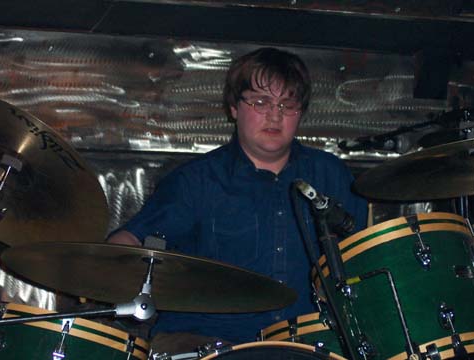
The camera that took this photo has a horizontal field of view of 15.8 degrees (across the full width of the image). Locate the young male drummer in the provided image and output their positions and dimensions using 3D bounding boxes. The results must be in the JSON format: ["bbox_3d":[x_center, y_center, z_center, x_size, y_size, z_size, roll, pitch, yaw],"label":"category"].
[{"bbox_3d":[0.020,0.335,3.751,0.660,1.300,0.800,3,-5,-12],"label":"young male drummer"}]

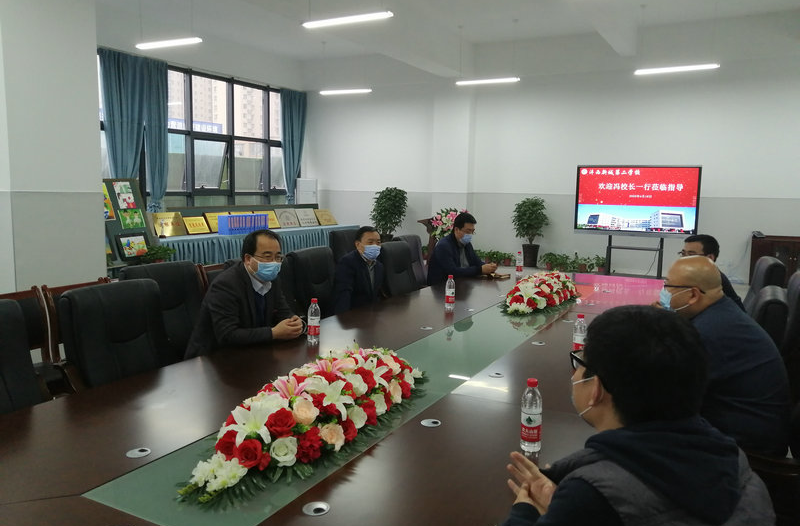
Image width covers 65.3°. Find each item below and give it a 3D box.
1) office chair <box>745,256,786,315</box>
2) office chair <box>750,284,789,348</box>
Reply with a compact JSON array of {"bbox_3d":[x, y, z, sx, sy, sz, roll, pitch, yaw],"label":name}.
[{"bbox_3d":[2.498,0.510,4.702,0.660,1.100,0.620,3,7,20],"label":"office chair"},{"bbox_3d":[1.620,0.674,3.219,0.660,1.100,0.620,4,8,28],"label":"office chair"}]

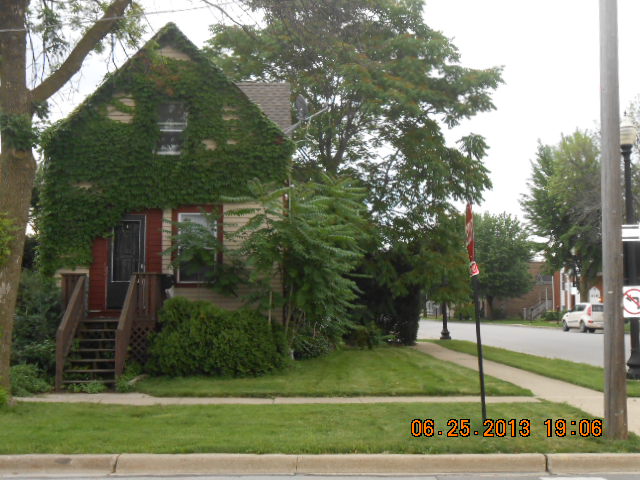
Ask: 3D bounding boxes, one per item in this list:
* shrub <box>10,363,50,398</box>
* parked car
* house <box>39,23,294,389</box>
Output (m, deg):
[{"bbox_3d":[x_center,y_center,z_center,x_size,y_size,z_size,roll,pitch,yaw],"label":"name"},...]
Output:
[{"bbox_3d":[-5.540,2.660,15.600,0.800,0.580,0.750,0,-4,0],"label":"shrub"},{"bbox_3d":[15.330,4.370,46.000,1.810,1.630,4.600,0,-4,0],"label":"parked car"},{"bbox_3d":[-3.420,-0.690,21.600,5.800,8.200,10.500,0,-4,0],"label":"house"}]

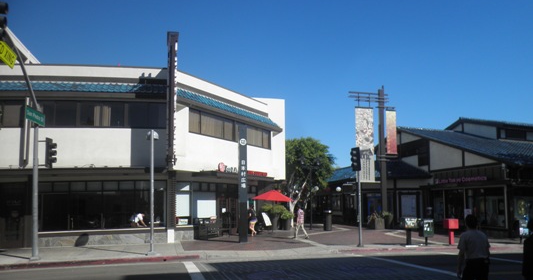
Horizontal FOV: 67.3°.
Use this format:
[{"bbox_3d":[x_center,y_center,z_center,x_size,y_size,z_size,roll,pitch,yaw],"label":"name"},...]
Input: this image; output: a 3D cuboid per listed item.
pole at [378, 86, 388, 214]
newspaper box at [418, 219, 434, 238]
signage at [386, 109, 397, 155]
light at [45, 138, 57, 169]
[{"bbox_3d":[7.283,0.977,25.076,0.380,8.940,0.380,1,-9,-14],"label":"pole"},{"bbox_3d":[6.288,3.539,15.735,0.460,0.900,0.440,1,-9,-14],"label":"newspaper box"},{"bbox_3d":[7.994,-0.539,25.404,0.720,2.920,0.060,1,-9,-12],"label":"signage"},{"bbox_3d":[-7.561,0.473,14.029,0.380,1.020,0.330,1,-9,-14],"label":"light"}]

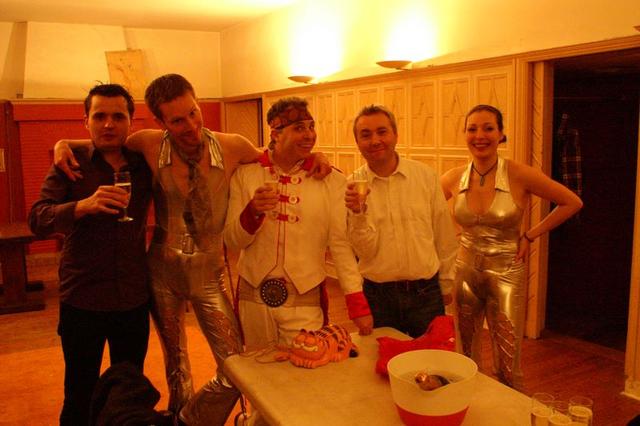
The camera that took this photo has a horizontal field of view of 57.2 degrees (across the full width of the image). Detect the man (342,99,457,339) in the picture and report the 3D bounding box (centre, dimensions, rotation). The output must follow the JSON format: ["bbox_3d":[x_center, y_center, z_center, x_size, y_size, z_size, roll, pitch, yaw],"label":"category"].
[{"bbox_3d":[0.373,0.361,2.720,0.530,1.710,0.420,-1,8,6],"label":"man"}]

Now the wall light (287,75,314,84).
[{"bbox_3d":[-0.244,-1.515,6.675,0.200,0.070,0.370,-7,10,-32],"label":"wall light"}]

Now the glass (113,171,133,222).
[{"bbox_3d":[-0.685,-0.057,2.050,0.058,0.178,0.058,-2,8,0],"label":"glass"}]

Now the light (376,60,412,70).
[{"bbox_3d":[0.637,-1.319,5.300,0.200,0.070,0.370,-7,10,-32],"label":"light"}]

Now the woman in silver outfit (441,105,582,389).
[{"bbox_3d":[0.910,0.344,2.801,0.630,1.690,0.370,2,9,24],"label":"woman in silver outfit"}]

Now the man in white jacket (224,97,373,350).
[{"bbox_3d":[-0.088,0.385,2.510,0.600,1.750,0.430,-1,8,3],"label":"man in white jacket"}]

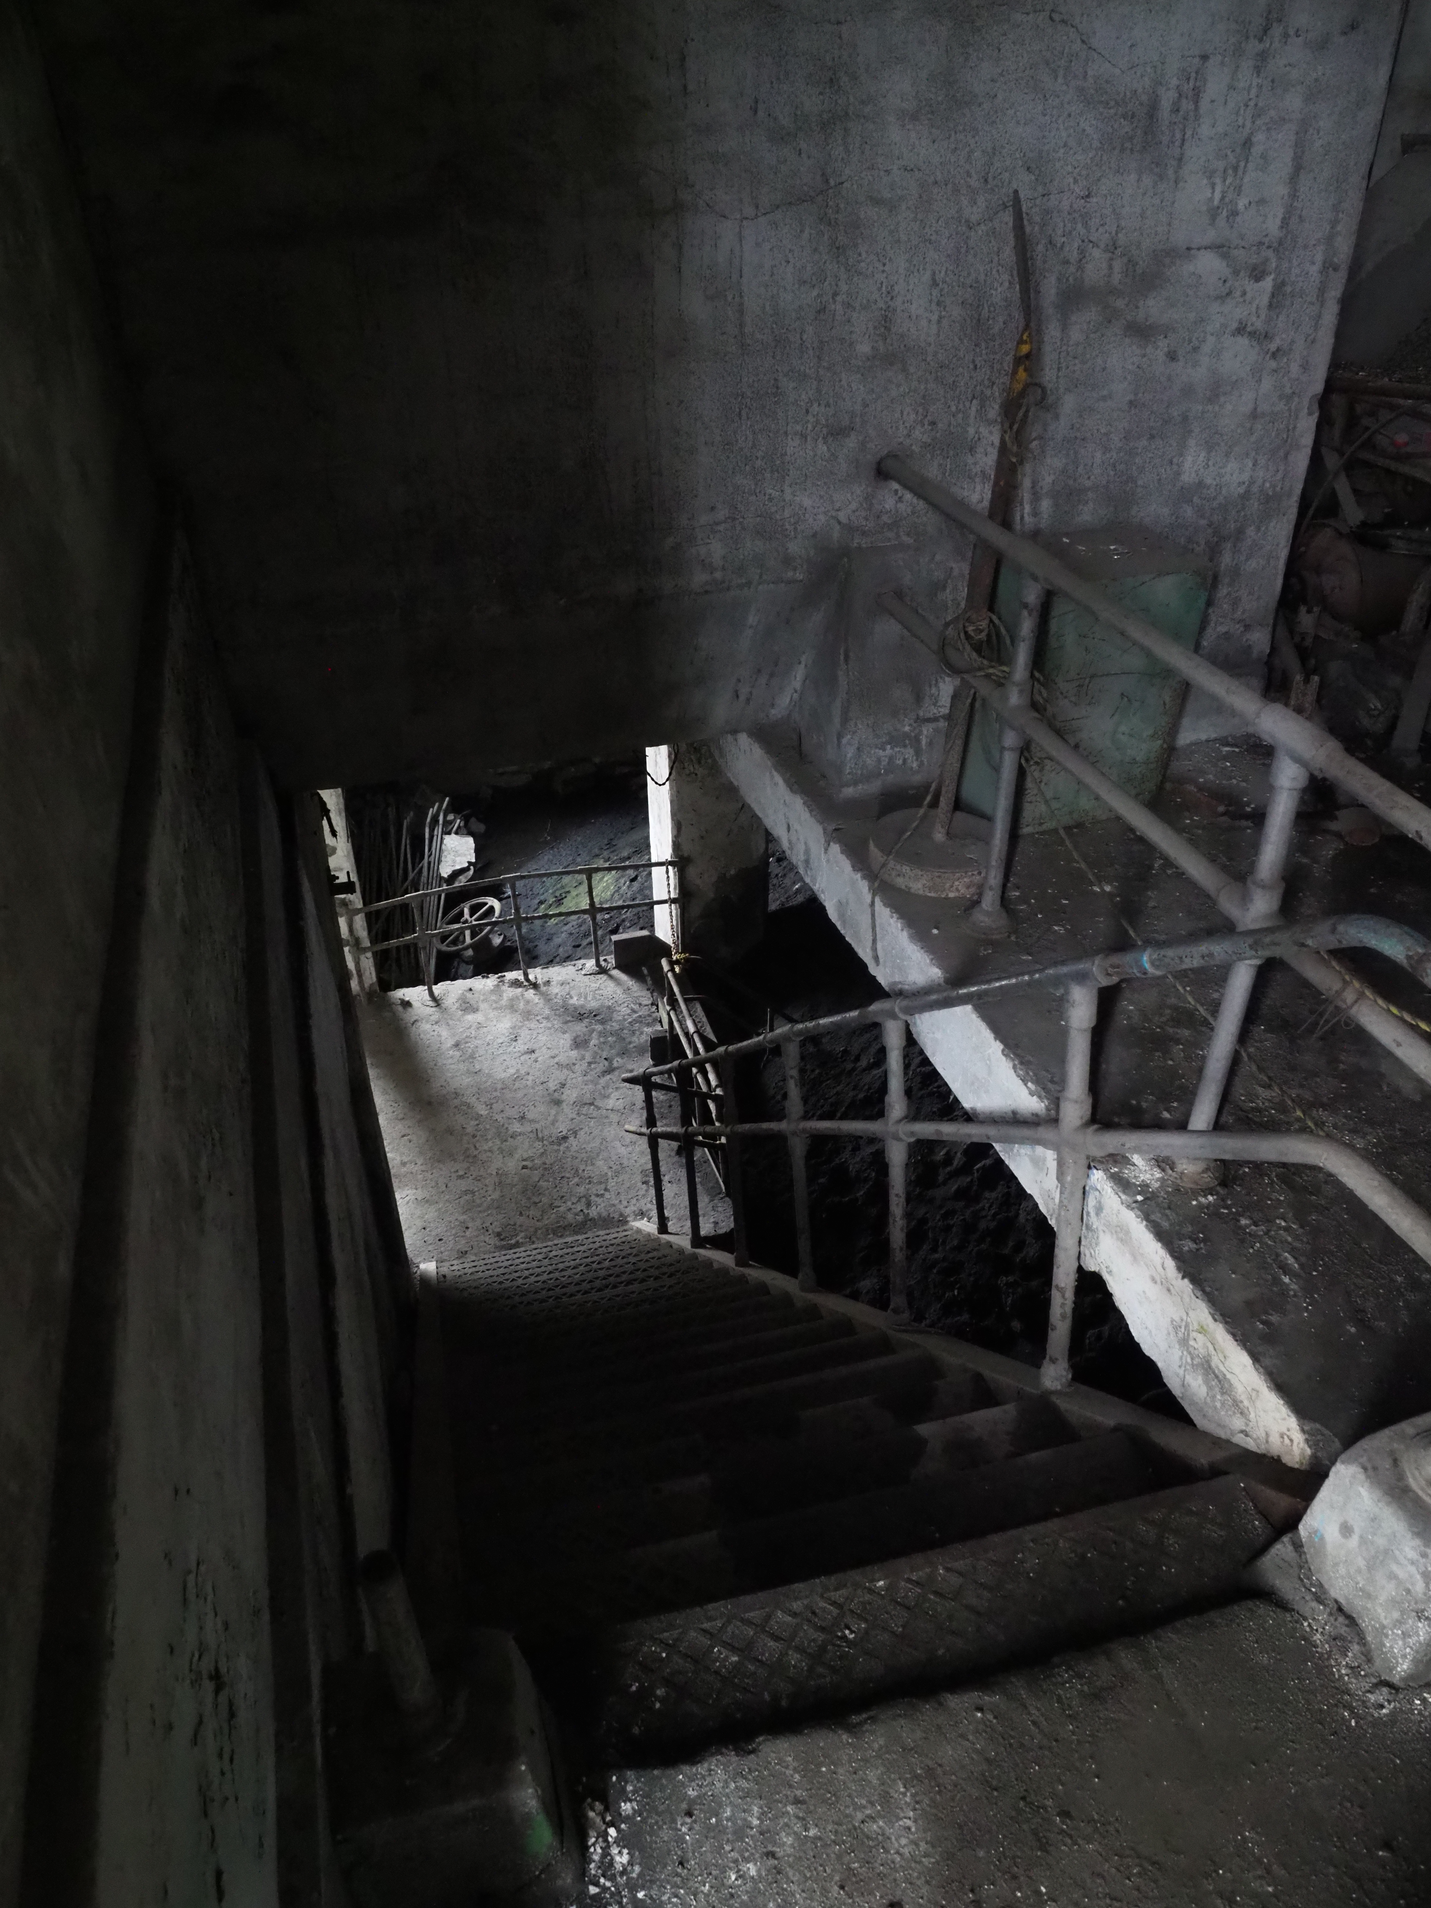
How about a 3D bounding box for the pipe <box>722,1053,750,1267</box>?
[{"bbox_3d":[0.078,0.784,4.931,0.050,0.969,0.050,-11,28,-13],"label":"pipe"}]

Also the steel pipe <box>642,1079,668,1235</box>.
[{"bbox_3d":[-0.299,1.021,6.641,0.050,0.959,0.050,-11,27,-13],"label":"steel pipe"}]

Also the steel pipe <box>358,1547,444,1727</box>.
[{"bbox_3d":[-0.334,0.740,1.411,0.044,0.274,0.044,-11,31,-13],"label":"steel pipe"}]

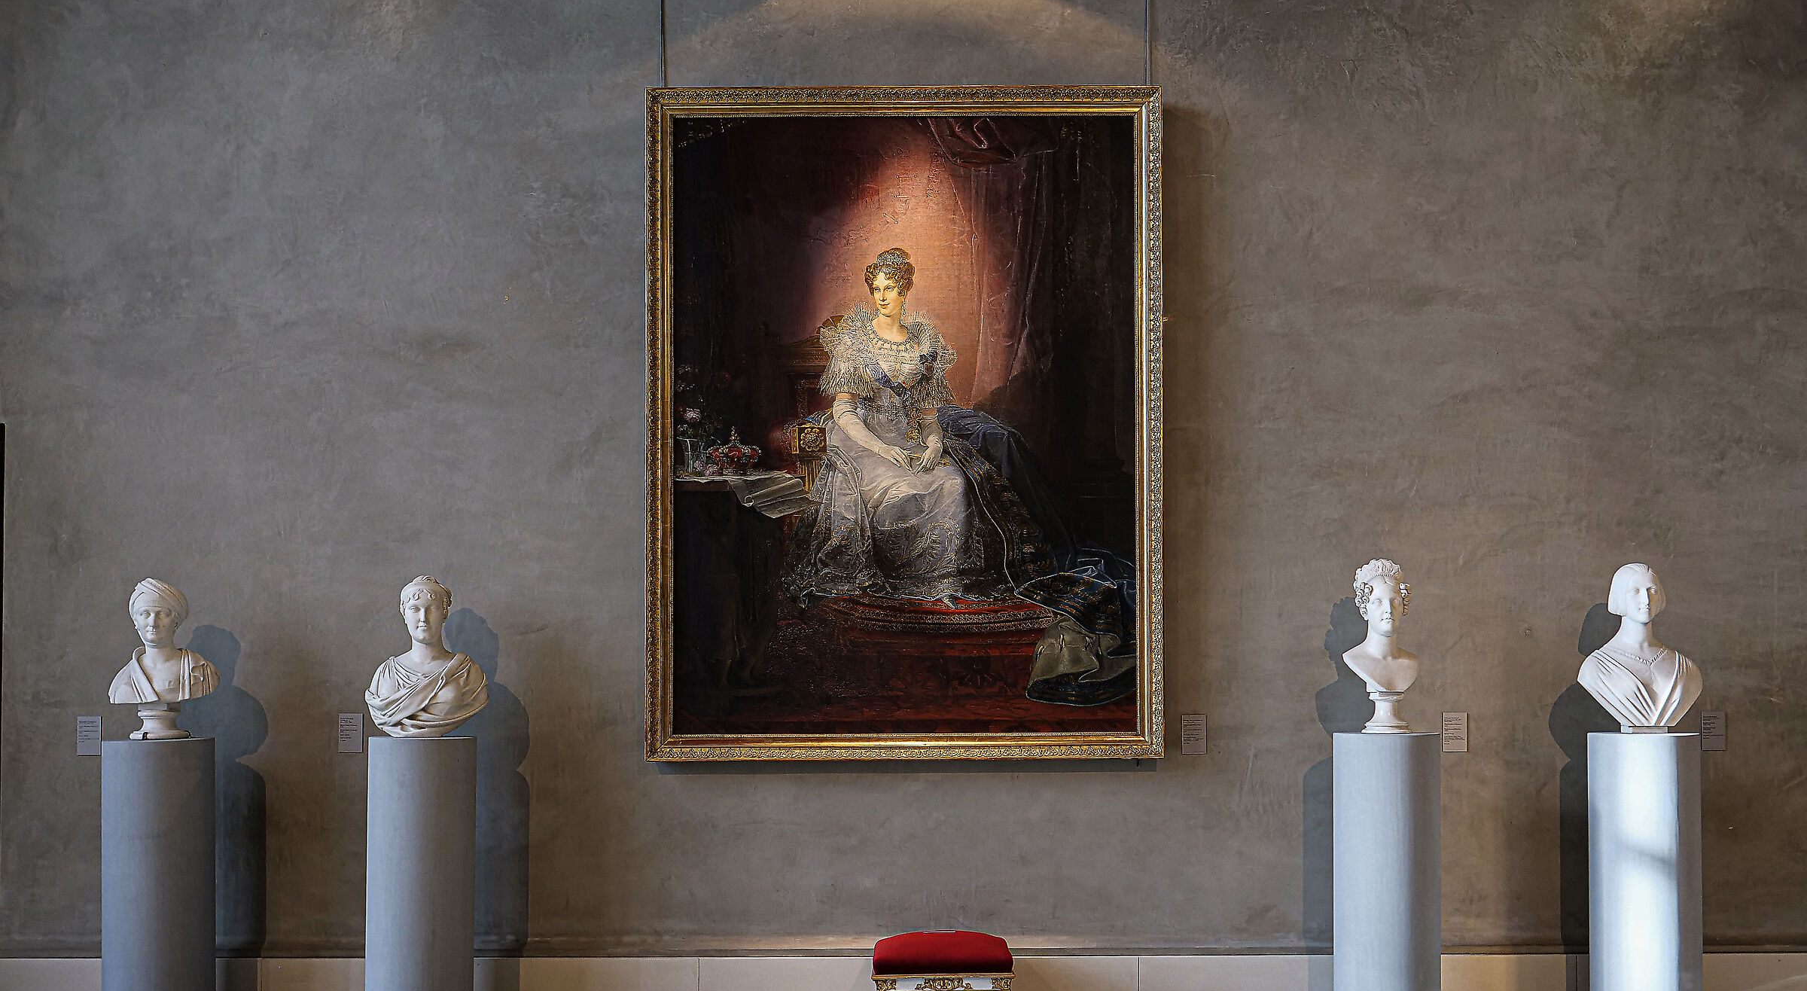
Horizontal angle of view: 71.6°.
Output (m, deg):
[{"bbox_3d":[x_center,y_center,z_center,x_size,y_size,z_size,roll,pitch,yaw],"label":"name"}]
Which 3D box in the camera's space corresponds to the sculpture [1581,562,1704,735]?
[{"bbox_3d":[2.590,0.535,4.400,0.410,0.600,0.250,0,-1,-5],"label":"sculpture"}]

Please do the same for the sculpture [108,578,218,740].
[{"bbox_3d":[-2.754,0.607,4.660,0.385,0.590,0.260,0,-4,-7],"label":"sculpture"}]

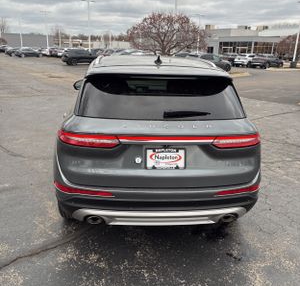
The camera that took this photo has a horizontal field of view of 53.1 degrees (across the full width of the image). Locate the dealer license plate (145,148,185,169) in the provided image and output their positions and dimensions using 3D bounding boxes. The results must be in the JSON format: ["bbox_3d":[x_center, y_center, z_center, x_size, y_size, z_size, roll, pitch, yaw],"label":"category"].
[{"bbox_3d":[0.124,0.123,2.350,0.310,0.160,0.020,1,13,-5],"label":"dealer license plate"}]

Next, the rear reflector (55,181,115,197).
[{"bbox_3d":[-0.538,0.373,2.428,0.520,0.090,0.200,1,17,-5],"label":"rear reflector"}]

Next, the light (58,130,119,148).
[{"bbox_3d":[-0.492,-0.040,2.354,0.521,0.117,0.324,0,17,-5],"label":"light"}]

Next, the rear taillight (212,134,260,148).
[{"bbox_3d":[0.726,-0.024,2.431,0.500,0.115,0.200,1,17,-5],"label":"rear taillight"}]

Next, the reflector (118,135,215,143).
[{"bbox_3d":[0.132,-0.029,2.248,0.719,0.063,0.066,0,17,-5],"label":"reflector"}]

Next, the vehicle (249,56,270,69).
[{"bbox_3d":[14.472,-10.256,37.804,4.700,1.680,1.900,-14,24,-42],"label":"vehicle"}]

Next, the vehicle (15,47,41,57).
[{"bbox_3d":[-18.653,-13.977,46.500,4.800,1.460,1.850,-12,22,-38],"label":"vehicle"}]

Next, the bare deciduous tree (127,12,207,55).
[{"bbox_3d":[1.613,-9.607,28.500,7.500,4.950,7.400,2,17,0],"label":"bare deciduous tree"}]

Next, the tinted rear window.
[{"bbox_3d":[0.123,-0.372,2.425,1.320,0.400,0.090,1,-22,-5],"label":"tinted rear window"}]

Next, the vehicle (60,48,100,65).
[{"bbox_3d":[-6.768,-8.886,31.037,4.600,1.630,1.870,-11,22,-36],"label":"vehicle"}]

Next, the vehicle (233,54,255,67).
[{"bbox_3d":[12.991,-10.992,39.500,4.700,1.680,1.900,-15,24,-42],"label":"vehicle"}]

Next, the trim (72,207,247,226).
[{"bbox_3d":[0.106,0.589,2.493,1.498,0.147,0.187,0,17,-5],"label":"trim"}]

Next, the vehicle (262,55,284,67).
[{"bbox_3d":[15.737,-10.539,38.749,4.700,1.680,1.900,-14,24,-42],"label":"vehicle"}]

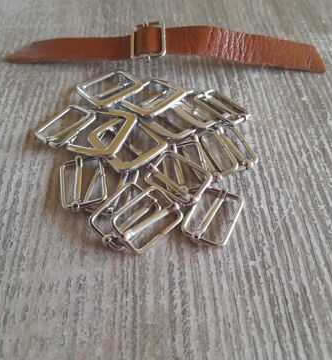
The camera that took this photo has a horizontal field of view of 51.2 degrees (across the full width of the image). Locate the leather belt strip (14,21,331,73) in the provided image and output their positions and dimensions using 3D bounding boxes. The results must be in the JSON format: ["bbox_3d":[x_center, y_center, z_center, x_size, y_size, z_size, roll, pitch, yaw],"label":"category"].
[{"bbox_3d":[-0.002,-0.097,0.247,0.225,0.018,0.032,2,55,2],"label":"leather belt strip"}]

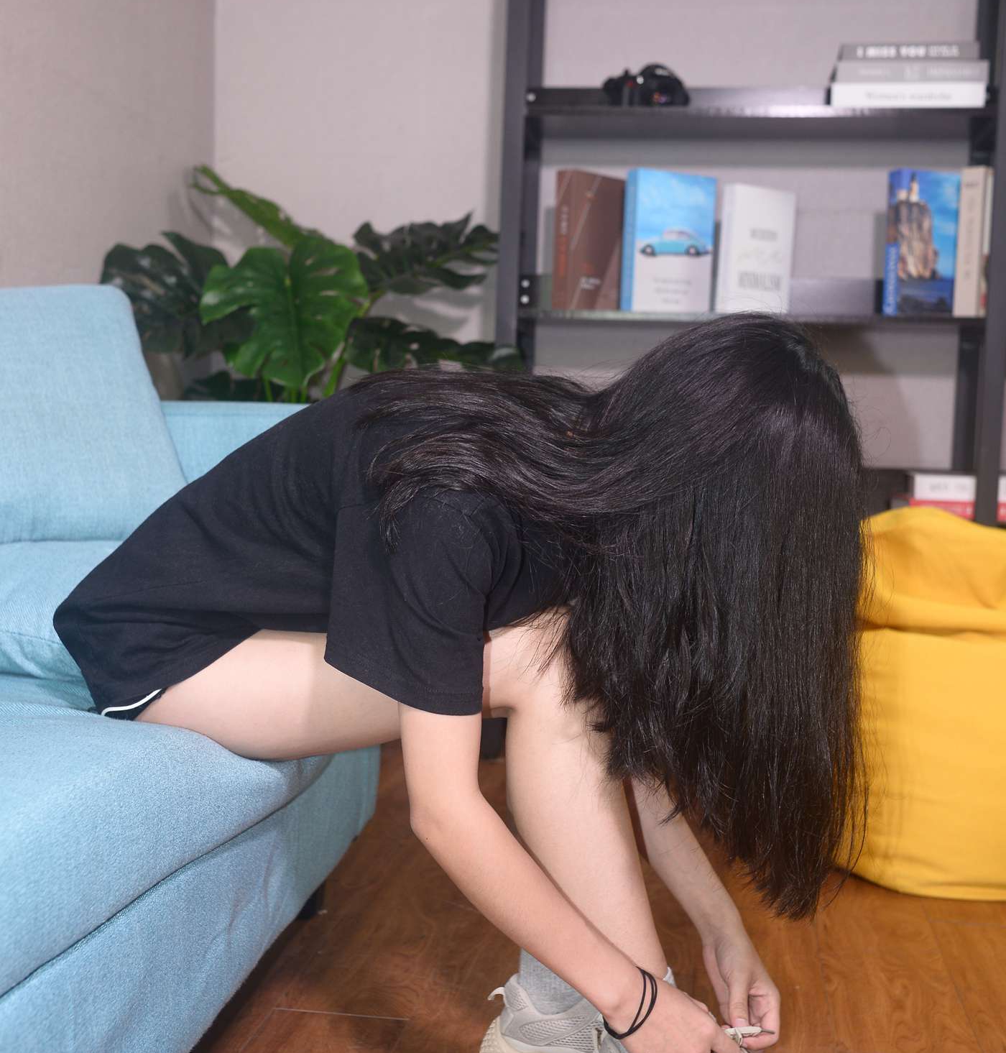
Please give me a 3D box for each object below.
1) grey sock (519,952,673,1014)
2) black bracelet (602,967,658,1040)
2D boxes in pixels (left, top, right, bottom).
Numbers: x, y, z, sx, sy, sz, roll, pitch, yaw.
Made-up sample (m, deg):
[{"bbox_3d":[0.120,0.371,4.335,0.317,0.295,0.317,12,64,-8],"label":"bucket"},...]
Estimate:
[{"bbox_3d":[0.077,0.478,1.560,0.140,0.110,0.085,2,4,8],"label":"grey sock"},{"bbox_3d":[0.116,0.445,1.365,0.025,0.062,0.065,25,1,-27],"label":"black bracelet"}]

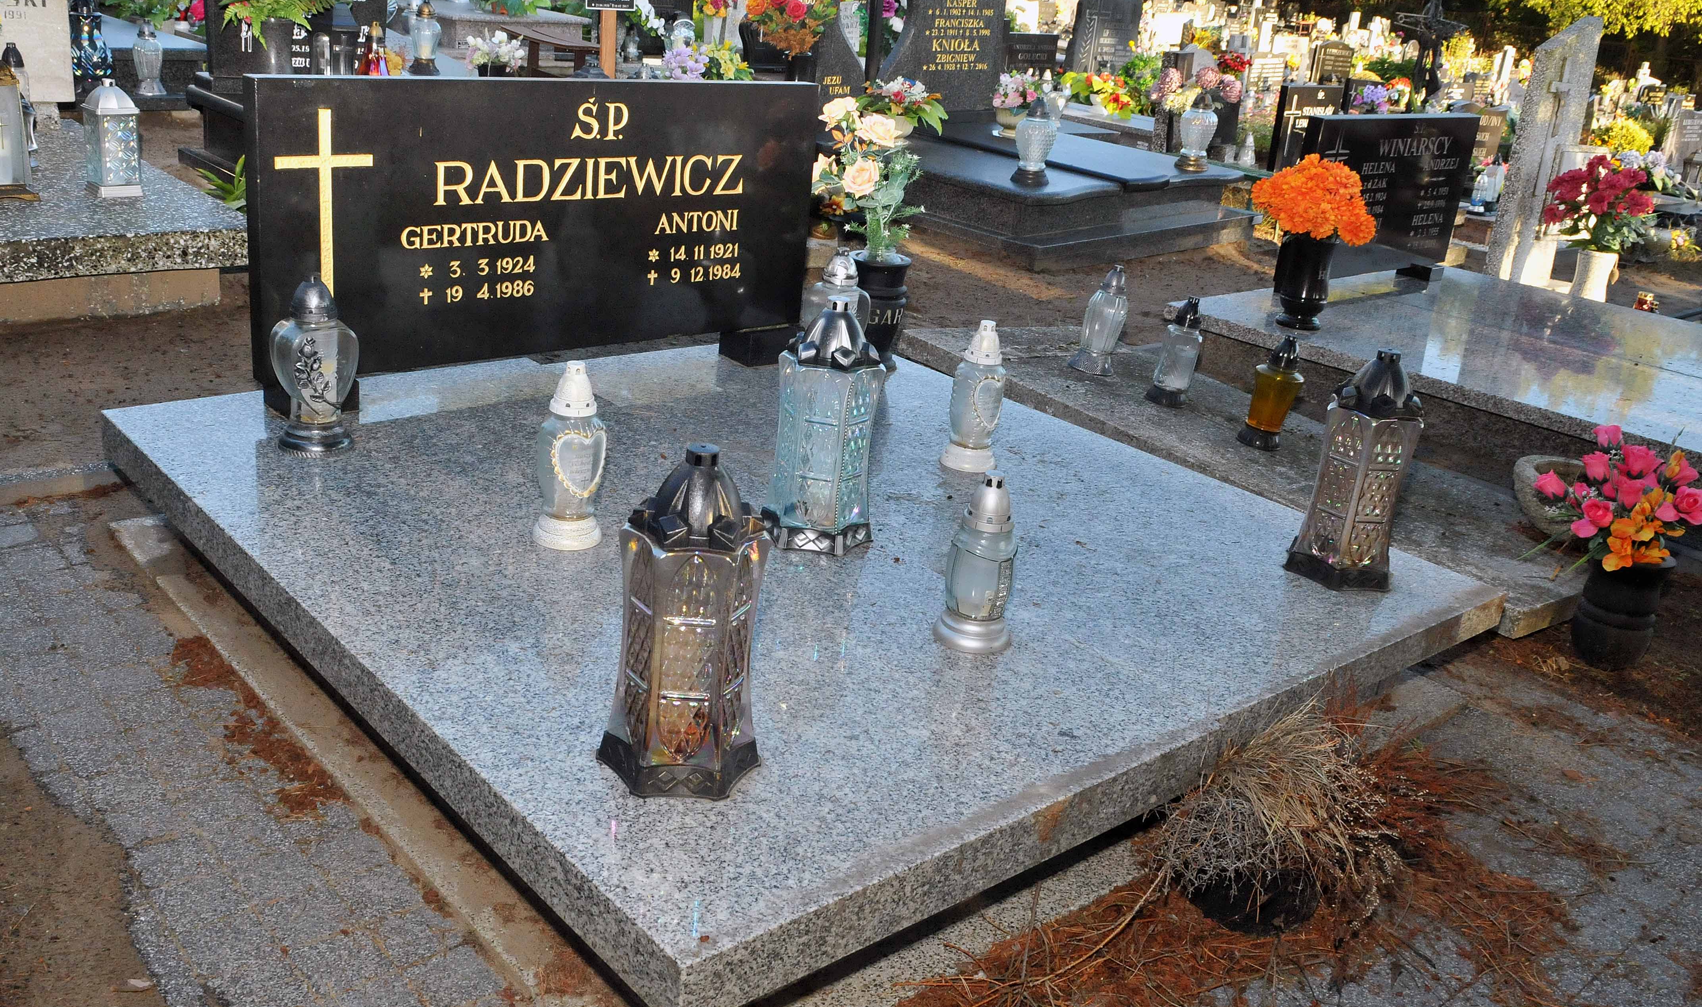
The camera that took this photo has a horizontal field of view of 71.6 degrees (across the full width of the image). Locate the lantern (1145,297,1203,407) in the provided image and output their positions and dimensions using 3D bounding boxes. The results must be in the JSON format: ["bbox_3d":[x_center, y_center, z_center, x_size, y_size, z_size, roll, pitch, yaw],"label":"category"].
[{"bbox_3d":[0.767,-0.357,2.737,0.102,0.245,0.102,-9,31,-41],"label":"lantern"}]

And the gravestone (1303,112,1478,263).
[{"bbox_3d":[1.539,-0.878,3.390,0.867,0.440,0.060,-14,29,-42],"label":"gravestone"}]

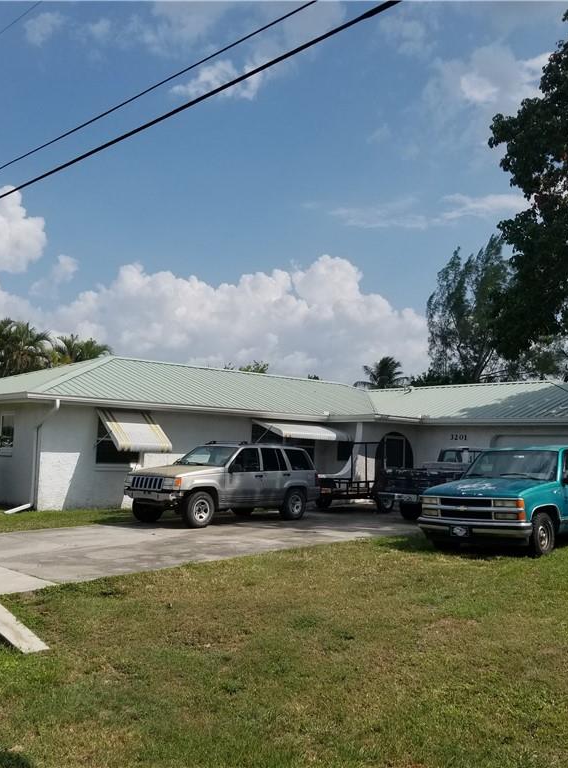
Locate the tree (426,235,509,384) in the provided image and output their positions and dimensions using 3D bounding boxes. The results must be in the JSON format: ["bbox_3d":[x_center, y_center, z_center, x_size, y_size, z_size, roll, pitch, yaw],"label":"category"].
[{"bbox_3d":[12.447,-1.855,49.369,7.200,15.810,7.200,6,-7,-43],"label":"tree"}]

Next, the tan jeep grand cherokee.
[{"bbox_3d":[-1.145,2.035,16.256,1.800,1.700,4.420,-3,-7,42],"label":"tan jeep grand cherokee"}]

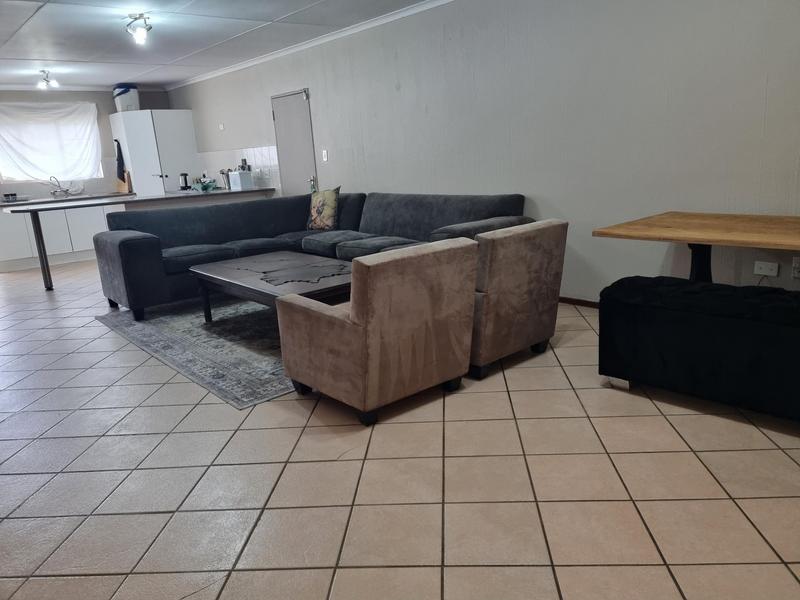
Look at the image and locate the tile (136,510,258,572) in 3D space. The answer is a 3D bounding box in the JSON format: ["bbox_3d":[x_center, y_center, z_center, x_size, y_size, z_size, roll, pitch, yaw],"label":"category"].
[{"bbox_3d":[-0.712,0.866,2.167,0.343,0.010,0.343,-3,14,5],"label":"tile"}]

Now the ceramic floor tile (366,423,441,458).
[{"bbox_3d":[0.028,0.644,2.729,0.331,0.010,0.331,-3,14,5],"label":"ceramic floor tile"}]

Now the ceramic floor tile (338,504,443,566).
[{"bbox_3d":[-0.021,0.802,2.039,0.331,0.010,0.331,-3,14,5],"label":"ceramic floor tile"}]

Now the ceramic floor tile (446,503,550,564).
[{"bbox_3d":[0.319,0.795,2.041,0.331,0.010,0.331,-3,14,5],"label":"ceramic floor tile"}]

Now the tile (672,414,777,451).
[{"bbox_3d":[1.368,0.563,2.571,0.331,0.010,0.331,-3,14,5],"label":"tile"}]

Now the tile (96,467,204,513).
[{"bbox_3d":[-1.014,0.783,2.487,0.331,0.010,0.331,-3,14,5],"label":"tile"}]

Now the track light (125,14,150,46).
[{"bbox_3d":[-2.107,-2.176,4.873,0.220,0.250,0.220,-9,15,-19],"label":"track light"}]

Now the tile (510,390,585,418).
[{"bbox_3d":[0.722,0.517,2.957,0.331,0.010,0.331,-3,14,5],"label":"tile"}]

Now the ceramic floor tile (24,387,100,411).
[{"bbox_3d":[-2.006,0.600,3.628,0.343,0.010,0.343,-3,14,5],"label":"ceramic floor tile"}]

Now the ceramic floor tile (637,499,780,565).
[{"bbox_3d":[1.015,0.772,2.015,0.343,0.010,0.343,-3,14,5],"label":"ceramic floor tile"}]

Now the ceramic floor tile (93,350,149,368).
[{"bbox_3d":[-1.887,0.418,4.172,0.331,0.010,0.331,-3,14,5],"label":"ceramic floor tile"}]

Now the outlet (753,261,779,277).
[{"bbox_3d":[2.180,-0.186,3.574,0.020,0.076,0.122,-16,18,-38],"label":"outlet"}]

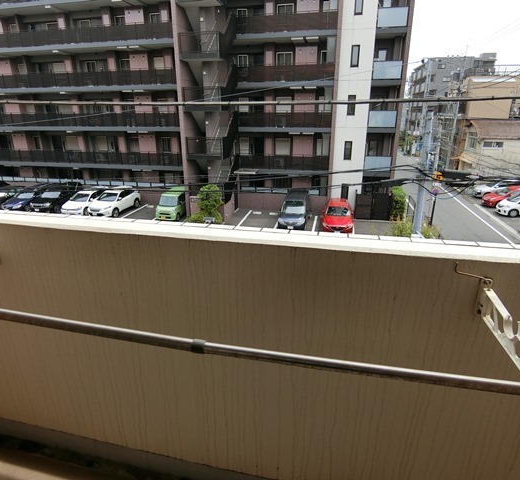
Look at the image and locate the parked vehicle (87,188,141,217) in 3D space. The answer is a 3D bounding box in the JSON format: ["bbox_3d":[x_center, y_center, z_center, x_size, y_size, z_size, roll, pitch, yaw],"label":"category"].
[{"bbox_3d":[-10.347,-2.810,25.062,1.830,1.660,4.700,4,19,13],"label":"parked vehicle"}]

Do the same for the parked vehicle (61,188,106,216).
[{"bbox_3d":[-12.814,-2.855,26.163,1.750,1.480,4.200,4,21,13],"label":"parked vehicle"}]

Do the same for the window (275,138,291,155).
[{"bbox_3d":[1.708,-6.722,25.397,1.118,1.178,0.120,4,19,13],"label":"window"}]

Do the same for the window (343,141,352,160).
[{"bbox_3d":[6.013,-6.059,23.900,0.470,1.230,0.120,4,21,13],"label":"window"}]

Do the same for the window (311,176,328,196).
[{"bbox_3d":[4.248,-3.782,24.963,1.298,1.344,0.120,4,19,13],"label":"window"}]

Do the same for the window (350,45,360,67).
[{"bbox_3d":[5.963,-11.430,21.895,0.470,1.220,0.120,4,21,13],"label":"window"}]

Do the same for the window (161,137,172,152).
[{"bbox_3d":[-7.575,-7.653,28.458,0.820,1.220,0.120,4,21,13],"label":"window"}]

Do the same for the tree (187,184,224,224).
[{"bbox_3d":[-3.529,-2.425,23.397,2.050,2.450,1.700,4,21,13],"label":"tree"}]

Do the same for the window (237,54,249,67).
[{"bbox_3d":[-1.162,-12.345,24.610,0.691,1.067,0.120,4,19,13],"label":"window"}]

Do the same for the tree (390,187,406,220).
[{"bbox_3d":[8.891,-2.321,22.413,1.050,2.300,1.100,4,19,13],"label":"tree"}]

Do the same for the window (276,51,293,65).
[{"bbox_3d":[1.673,-12.016,23.585,1.160,1.070,0.120,4,19,13],"label":"window"}]

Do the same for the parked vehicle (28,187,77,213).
[{"bbox_3d":[-14.989,-3.169,26.144,1.780,1.680,4.600,4,19,13],"label":"parked vehicle"}]

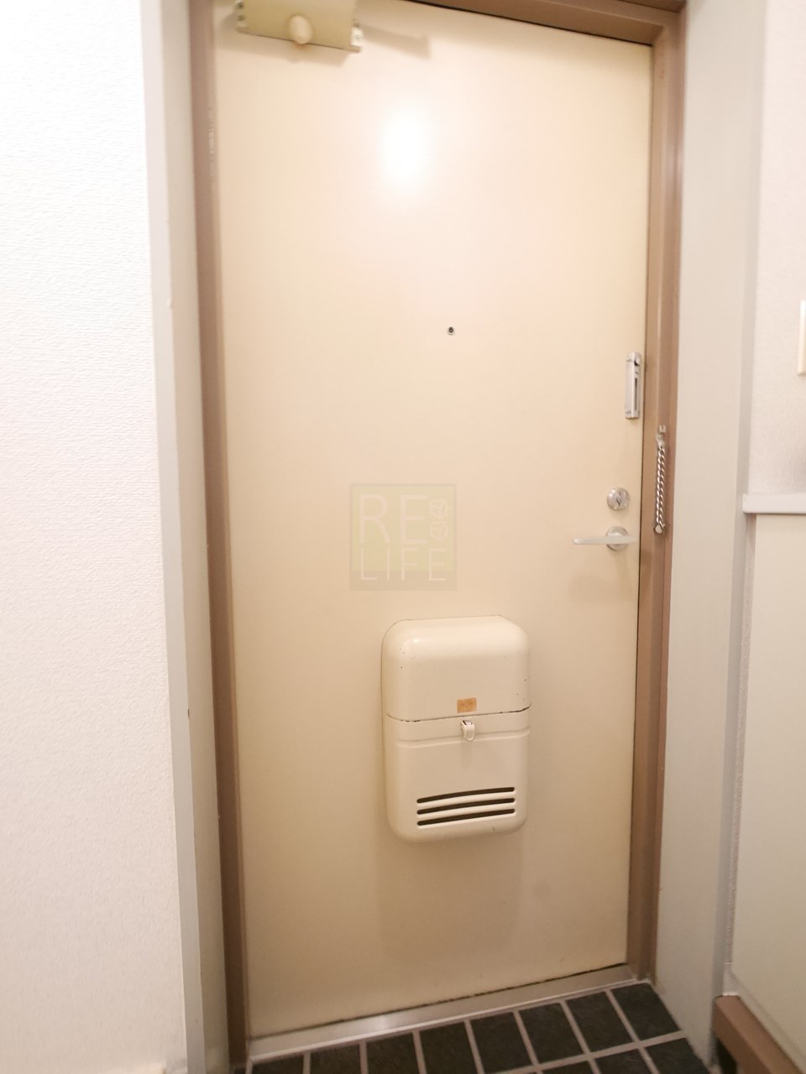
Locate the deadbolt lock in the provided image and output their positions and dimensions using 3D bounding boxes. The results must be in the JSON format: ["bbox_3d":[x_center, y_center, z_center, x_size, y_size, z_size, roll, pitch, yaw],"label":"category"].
[{"bbox_3d":[0.433,-0.075,0.862,0.047,0.047,0.023,-1,4,-9],"label":"deadbolt lock"}]

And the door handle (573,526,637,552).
[{"bbox_3d":[0.387,0.006,0.843,0.147,0.049,0.056,-1,4,-9],"label":"door handle"}]

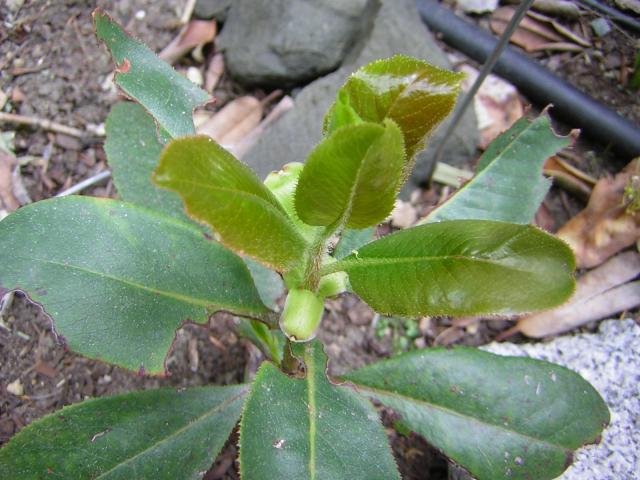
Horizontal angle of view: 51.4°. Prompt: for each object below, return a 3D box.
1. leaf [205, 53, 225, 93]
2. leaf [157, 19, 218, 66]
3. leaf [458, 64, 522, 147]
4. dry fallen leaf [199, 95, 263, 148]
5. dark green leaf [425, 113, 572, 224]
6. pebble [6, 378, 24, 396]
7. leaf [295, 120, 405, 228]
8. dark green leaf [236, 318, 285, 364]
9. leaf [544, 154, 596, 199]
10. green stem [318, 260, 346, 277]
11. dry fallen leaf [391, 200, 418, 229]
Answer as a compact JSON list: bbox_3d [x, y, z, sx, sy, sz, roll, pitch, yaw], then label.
[{"bbox_3d":[-0.073,-0.115,0.458,0.011,0.005,0.041,4,57,0],"label":"leaf"},{"bbox_3d":[-0.095,-0.139,0.471,0.020,0.012,0.051,40,63,21],"label":"leaf"},{"bbox_3d":[0.116,-0.089,0.446,0.040,0.016,0.070,15,57,7],"label":"leaf"},{"bbox_3d":[-0.058,-0.077,0.434,0.029,0.010,0.053,38,63,20],"label":"dry fallen leaf"},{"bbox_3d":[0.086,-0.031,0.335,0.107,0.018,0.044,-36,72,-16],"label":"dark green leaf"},{"bbox_3d":[-0.178,0.086,0.390,0.010,0.007,0.009,0,53,0],"label":"pebble"},{"bbox_3d":[0.012,-0.024,0.249,0.036,0.042,0.018,10,18,-2],"label":"leaf"},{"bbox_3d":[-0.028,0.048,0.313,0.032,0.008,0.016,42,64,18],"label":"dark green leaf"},{"bbox_3d":[0.155,-0.038,0.414,0.036,0.010,0.013,39,63,21],"label":"leaf"},{"bbox_3d":[0.005,0.011,0.261,0.011,0.005,0.005,-11,55,15],"label":"green stem"},{"bbox_3d":[0.050,-0.015,0.399,0.015,0.007,0.022,26,59,14],"label":"dry fallen leaf"}]

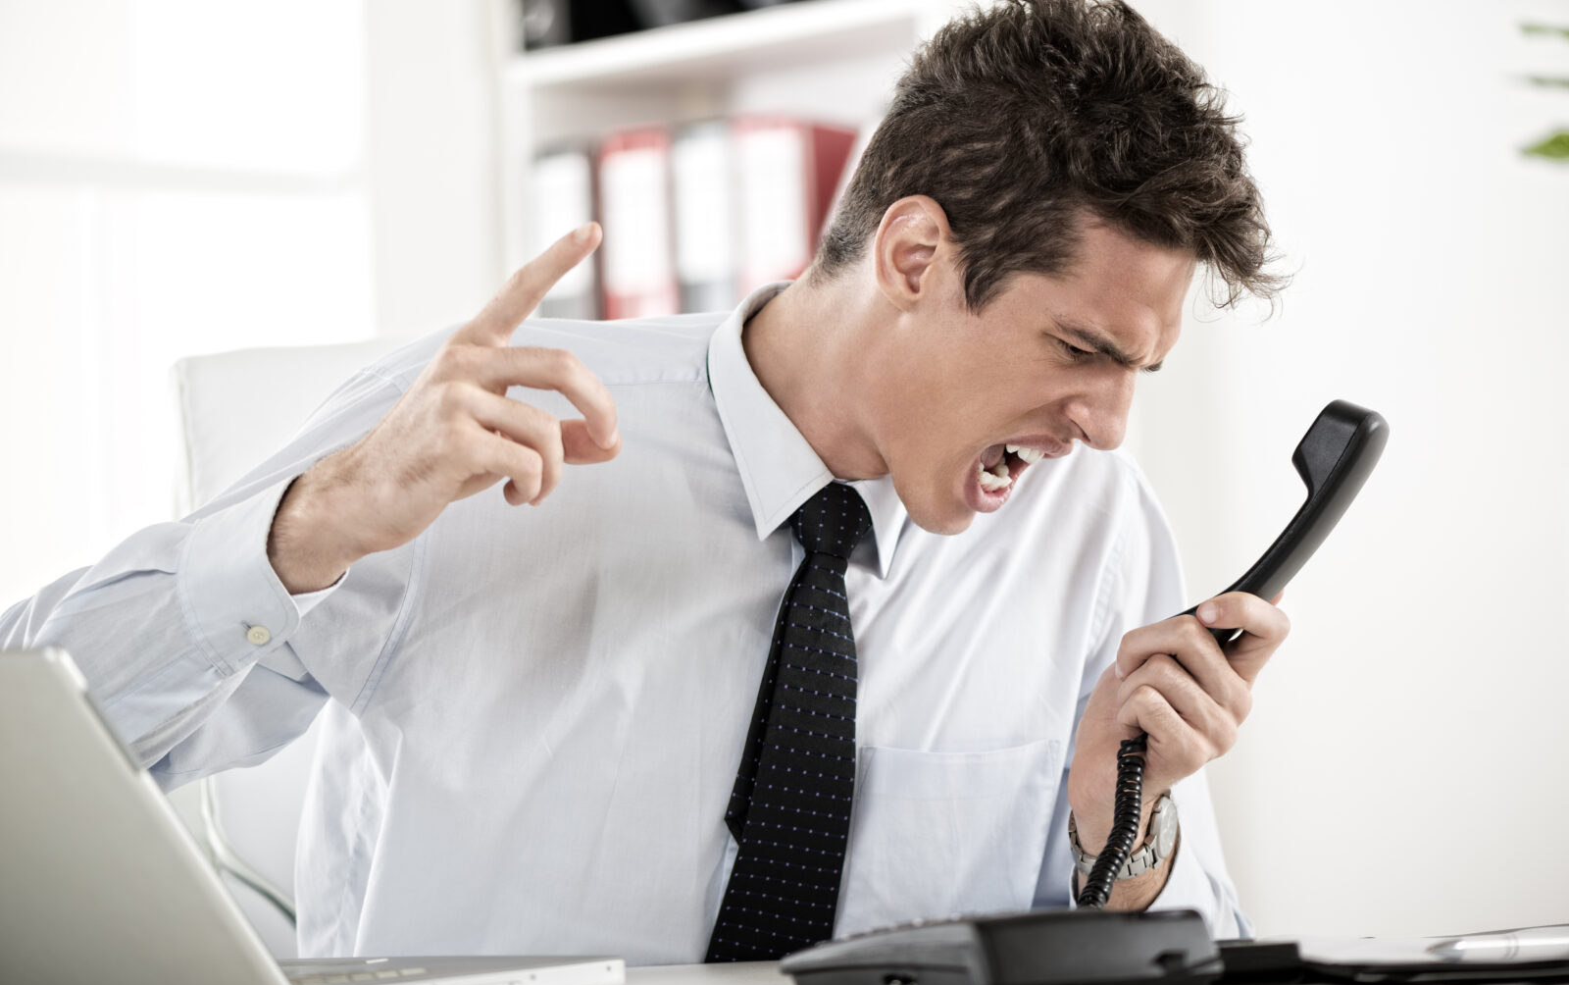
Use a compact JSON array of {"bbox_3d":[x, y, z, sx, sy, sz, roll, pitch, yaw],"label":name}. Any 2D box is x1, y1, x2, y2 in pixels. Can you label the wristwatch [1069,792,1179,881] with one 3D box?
[{"bbox_3d":[0.190,0.187,2.560,0.063,0.067,0.042,0,-46,16],"label":"wristwatch"}]

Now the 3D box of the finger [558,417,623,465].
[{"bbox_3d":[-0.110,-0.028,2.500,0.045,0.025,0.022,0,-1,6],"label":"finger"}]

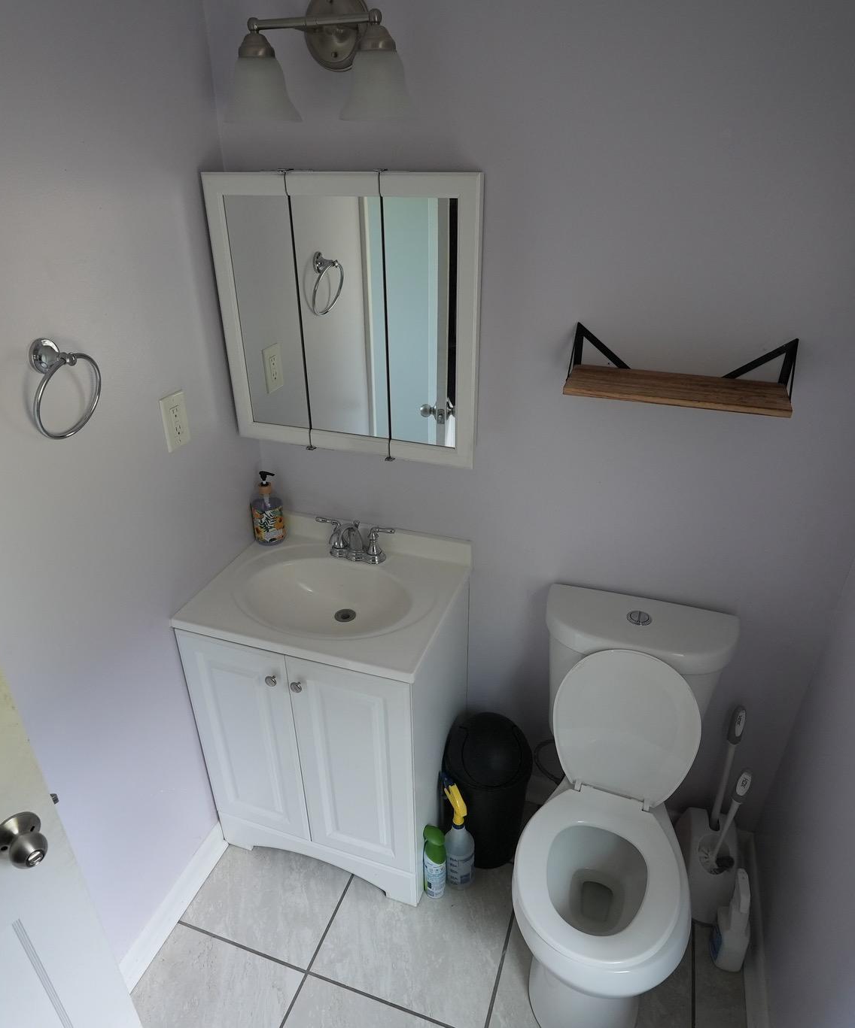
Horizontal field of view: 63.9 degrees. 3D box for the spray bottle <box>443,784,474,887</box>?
[{"bbox_3d":[0.081,0.878,1.883,0.084,0.297,0.135,-11,31,-19],"label":"spray bottle"}]

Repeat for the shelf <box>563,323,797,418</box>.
[{"bbox_3d":[0.498,-0.291,1.359,0.425,0.109,0.153,9,30,17],"label":"shelf"}]

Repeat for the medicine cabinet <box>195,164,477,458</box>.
[{"bbox_3d":[-0.167,-0.444,1.564,0.617,0.606,0.117,9,30,17],"label":"medicine cabinet"}]

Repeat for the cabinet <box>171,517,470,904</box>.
[{"bbox_3d":[-0.240,0.521,1.913,0.606,0.897,0.461,9,30,17],"label":"cabinet"}]

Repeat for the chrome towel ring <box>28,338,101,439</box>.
[{"bbox_3d":[-0.623,-0.213,1.189,0.068,0.185,0.161,9,30,17],"label":"chrome towel ring"}]

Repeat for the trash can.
[{"bbox_3d":[0.165,0.768,1.927,0.244,0.444,0.244,0,29,0],"label":"trash can"}]

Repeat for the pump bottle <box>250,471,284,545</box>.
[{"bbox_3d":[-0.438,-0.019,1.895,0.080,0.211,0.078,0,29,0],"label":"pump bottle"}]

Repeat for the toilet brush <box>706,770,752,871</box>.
[{"bbox_3d":[0.782,0.804,1.783,0.076,0.390,0.076,9,30,17],"label":"toilet brush"}]

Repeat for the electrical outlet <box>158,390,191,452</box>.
[{"bbox_3d":[-0.557,-0.203,1.518,0.009,0.117,0.075,9,30,17],"label":"electrical outlet"}]

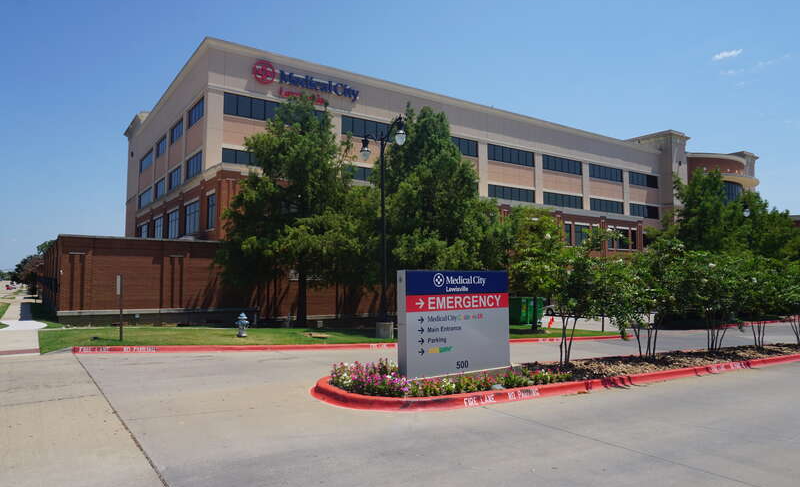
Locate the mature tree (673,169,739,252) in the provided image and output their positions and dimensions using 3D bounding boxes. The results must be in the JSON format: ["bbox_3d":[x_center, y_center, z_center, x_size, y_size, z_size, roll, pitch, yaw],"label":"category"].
[{"bbox_3d":[19.976,0.130,34.858,4.800,10.038,4.800,3,-4,-35],"label":"mature tree"}]

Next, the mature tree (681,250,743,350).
[{"bbox_3d":[8.929,1.626,15.218,1.750,2.798,1.750,3,-4,-35],"label":"mature tree"}]

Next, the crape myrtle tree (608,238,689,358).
[{"bbox_3d":[5.884,1.289,12.705,2.100,2.871,2.100,3,-4,-35],"label":"crape myrtle tree"}]

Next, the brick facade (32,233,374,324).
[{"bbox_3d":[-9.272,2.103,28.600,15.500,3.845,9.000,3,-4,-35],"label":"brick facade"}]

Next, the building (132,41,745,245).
[{"bbox_3d":[12.243,-4.301,84.923,95.000,23.600,44.000,3,-4,-35],"label":"building"}]

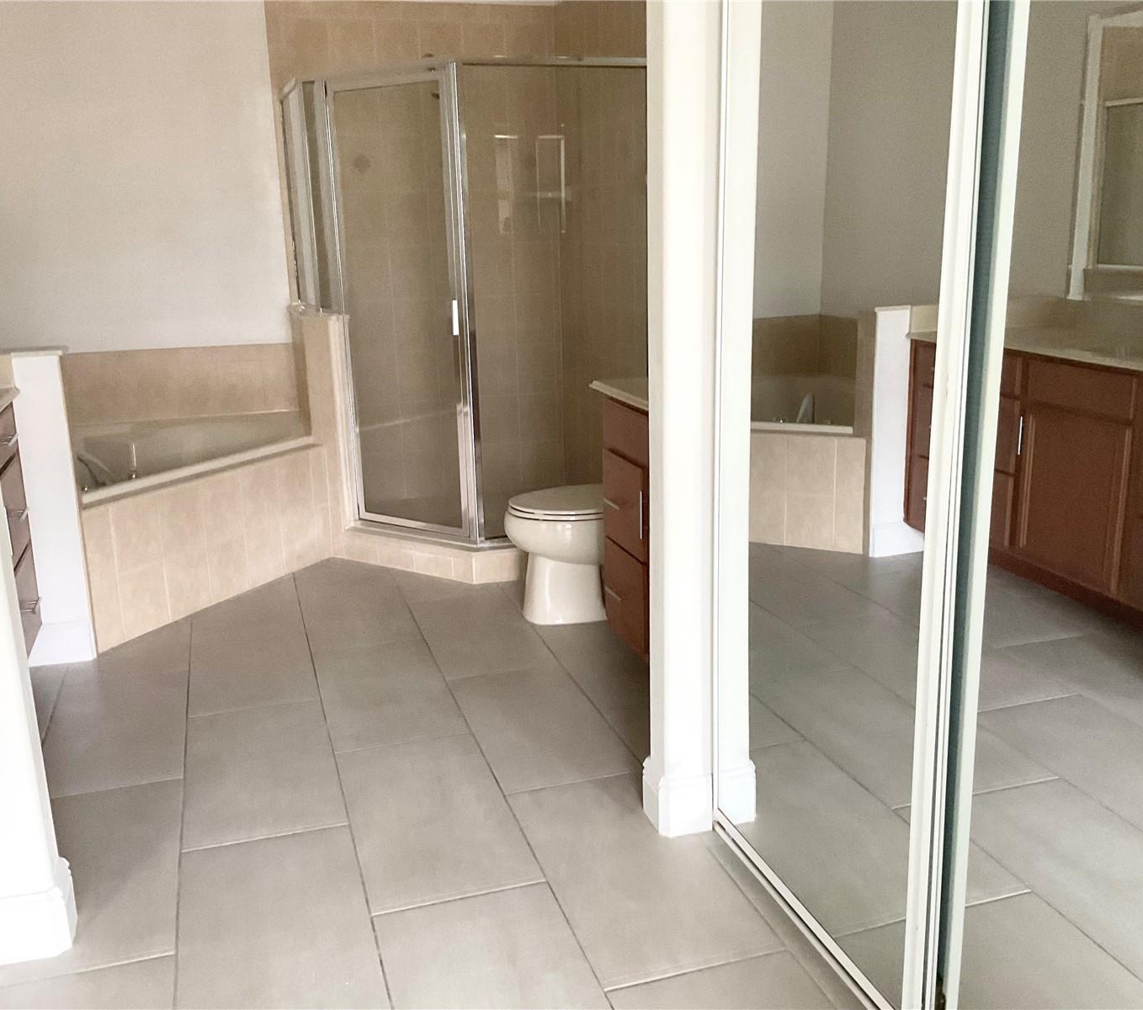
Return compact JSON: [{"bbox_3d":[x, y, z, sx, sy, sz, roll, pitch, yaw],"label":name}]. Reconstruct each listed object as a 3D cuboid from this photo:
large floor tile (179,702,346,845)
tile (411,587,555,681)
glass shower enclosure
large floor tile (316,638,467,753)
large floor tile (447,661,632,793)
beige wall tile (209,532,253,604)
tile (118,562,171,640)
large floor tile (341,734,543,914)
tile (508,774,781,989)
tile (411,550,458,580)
[{"bbox_3d":[-0.840,0.707,3.048,0.386,0.010,0.772,-5,15,-16],"label":"large floor tile"},{"bbox_3d":[-0.328,0.453,3.993,0.386,0.010,0.772,-5,15,-16],"label":"tile"},{"bbox_3d":[-0.468,-0.887,4.935,1.344,1.802,1.437,-5,15,-16],"label":"glass shower enclosure"},{"bbox_3d":[-0.583,0.582,3.516,0.386,0.010,0.772,-5,15,-16],"label":"large floor tile"},{"bbox_3d":[-0.098,0.635,3.275,0.386,0.010,0.772,-5,15,-16],"label":"large floor tile"},{"bbox_3d":[-1.322,0.248,4.349,0.010,0.243,0.203,7,16,28],"label":"beige wall tile"},{"bbox_3d":[-1.517,0.343,3.999,0.010,0.240,0.204,7,16,28],"label":"tile"},{"bbox_3d":[-0.353,0.763,2.798,0.386,0.010,0.772,-5,15,-16],"label":"large floor tile"},{"bbox_3d":[0.131,0.817,2.558,0.386,0.010,0.772,-5,15,-16],"label":"tile"},{"bbox_3d":[-0.558,0.254,4.588,0.197,0.086,0.010,7,17,29],"label":"tile"}]

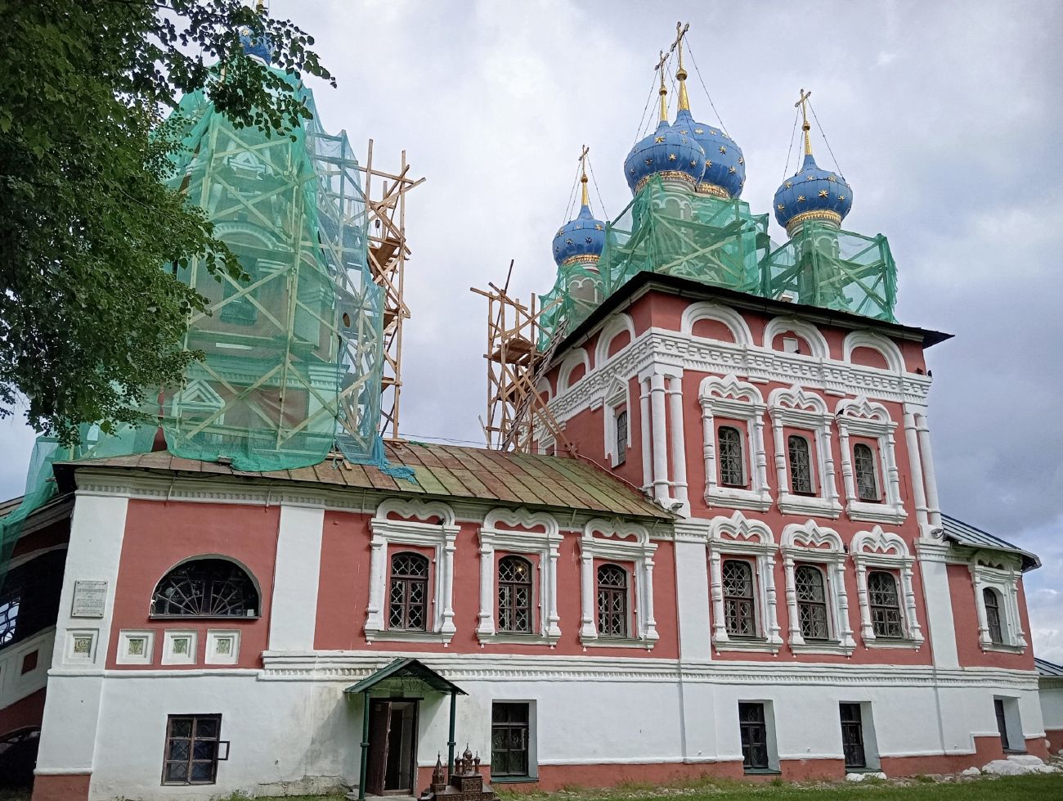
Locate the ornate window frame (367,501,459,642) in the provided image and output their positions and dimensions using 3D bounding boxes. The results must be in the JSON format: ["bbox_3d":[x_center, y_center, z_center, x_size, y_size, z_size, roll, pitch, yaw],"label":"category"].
[{"bbox_3d":[-2.800,4.058,20.523,2.240,3.370,0.400,7,-19,-20],"label":"ornate window frame"}]

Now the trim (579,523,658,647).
[{"bbox_3d":[2.262,4.762,22.453,2.353,3.434,0.384,8,-20,-22],"label":"trim"}]

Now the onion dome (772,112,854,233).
[{"bbox_3d":[10.462,-8.416,32.180,2.840,4.800,2.800,7,-19,-20],"label":"onion dome"}]

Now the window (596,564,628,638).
[{"bbox_3d":[2.157,5.220,22.557,0.909,1.889,0.253,8,-20,-22],"label":"window"}]

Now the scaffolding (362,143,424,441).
[{"bbox_3d":[-5.023,-3.317,28.387,1.900,10.000,2.600,7,-19,-20],"label":"scaffolding"}]

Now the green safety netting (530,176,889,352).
[{"bbox_3d":[6.316,-3.475,32.350,9.700,4.200,9.700,7,-19,-20],"label":"green safety netting"}]

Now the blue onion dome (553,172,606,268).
[{"bbox_3d":[2.245,-7.453,35.491,2.800,4.600,2.800,1,-18,0],"label":"blue onion dome"}]

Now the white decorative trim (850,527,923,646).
[{"bbox_3d":[10.582,5.524,25.629,2.330,3.520,0.400,7,-19,-20],"label":"white decorative trim"}]

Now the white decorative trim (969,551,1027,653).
[{"bbox_3d":[14.911,6.491,27.548,2.272,3.313,0.404,8,-20,-22],"label":"white decorative trim"}]

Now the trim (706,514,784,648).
[{"bbox_3d":[5.491,4.608,22.104,2.137,3.560,0.320,8,-20,-21],"label":"trim"}]

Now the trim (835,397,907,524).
[{"bbox_3d":[9.836,1.692,24.899,2.282,3.830,0.320,8,-20,-21],"label":"trim"}]

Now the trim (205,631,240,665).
[{"bbox_3d":[-6.532,5.210,18.208,0.690,0.710,0.120,7,-19,-20],"label":"trim"}]

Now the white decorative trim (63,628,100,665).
[{"bbox_3d":[-8.490,4.635,16.225,0.540,0.628,0.150,6,-19,-17],"label":"white decorative trim"}]

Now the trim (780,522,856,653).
[{"bbox_3d":[8.197,5.327,24.699,2.380,3.760,0.400,7,-19,-20],"label":"trim"}]

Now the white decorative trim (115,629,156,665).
[{"bbox_3d":[-7.612,4.749,16.602,0.631,0.639,0.150,6,-19,-17],"label":"white decorative trim"}]

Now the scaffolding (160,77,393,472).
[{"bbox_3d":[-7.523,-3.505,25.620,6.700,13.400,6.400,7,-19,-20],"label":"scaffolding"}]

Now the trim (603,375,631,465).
[{"bbox_3d":[2.666,0.595,26.520,0.380,2.890,1.720,7,-19,-20],"label":"trim"}]

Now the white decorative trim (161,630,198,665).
[{"bbox_3d":[-7.579,5.342,18.617,0.680,0.710,0.180,5,-19,-15],"label":"white decorative trim"}]

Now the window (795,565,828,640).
[{"bbox_3d":[7.515,5.400,23.060,0.932,1.960,0.200,8,-20,-21],"label":"window"}]

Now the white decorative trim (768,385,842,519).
[{"bbox_3d":[8.049,1.422,25.387,2.250,3.950,0.370,7,-19,-20],"label":"white decorative trim"}]

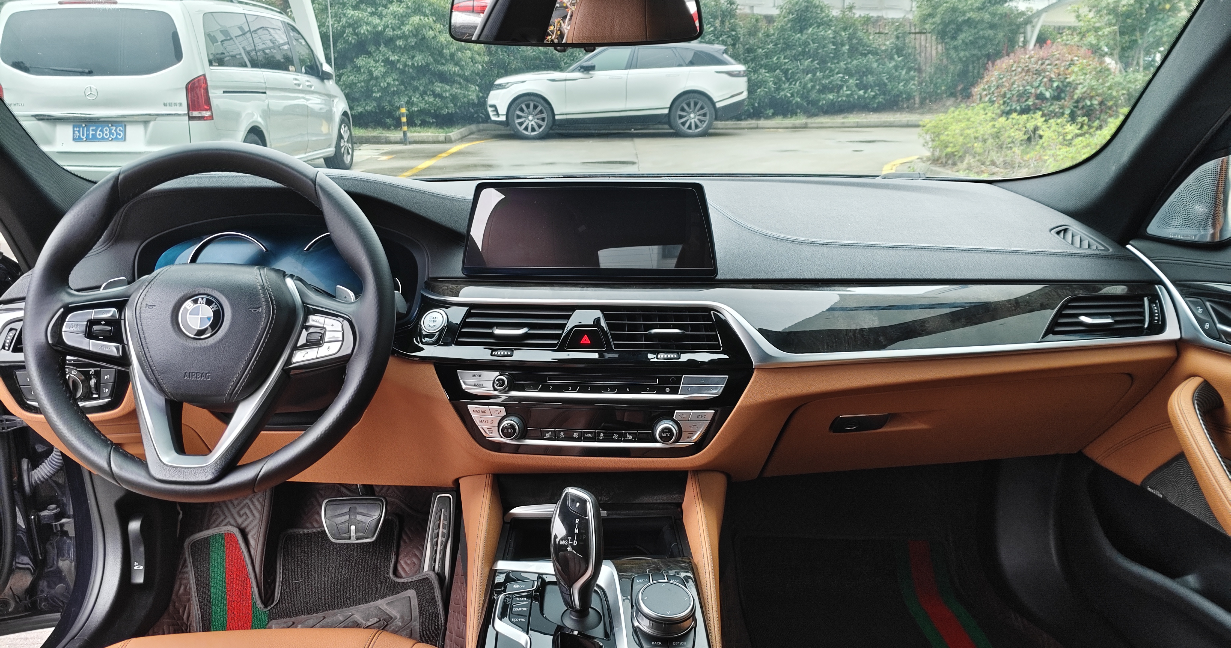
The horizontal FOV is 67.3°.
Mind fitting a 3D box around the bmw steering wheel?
[{"bbox_3d":[-0.420,-0.005,0.975,0.376,0.374,0.110,-1,-7,-3],"label":"bmw steering wheel"}]

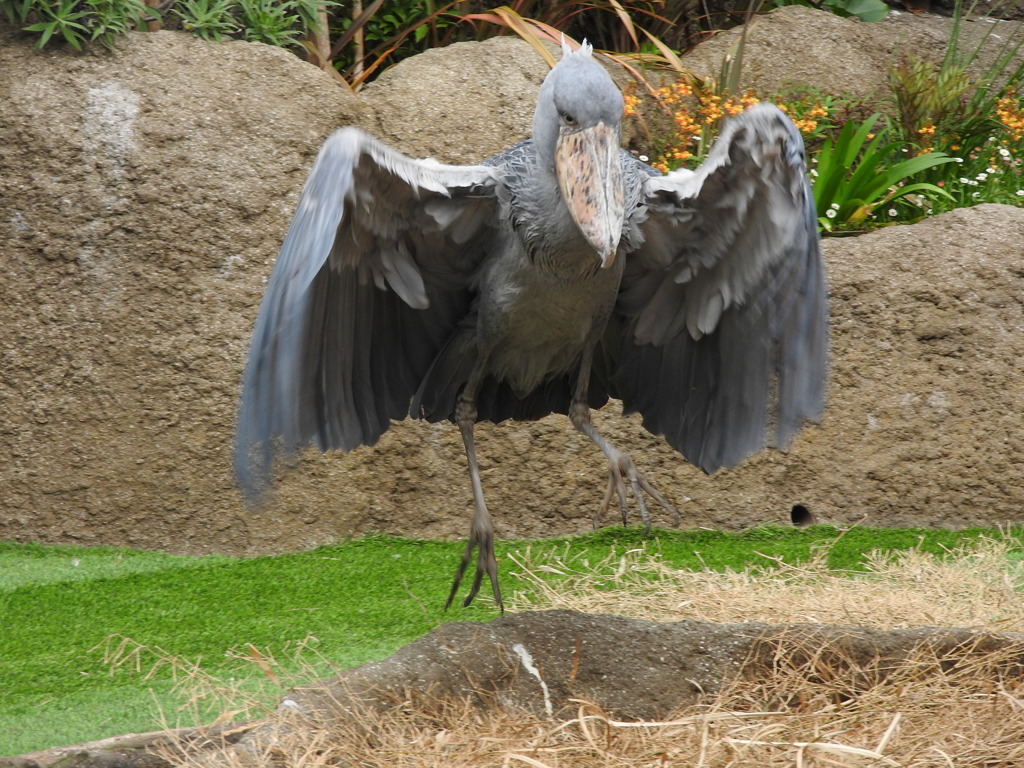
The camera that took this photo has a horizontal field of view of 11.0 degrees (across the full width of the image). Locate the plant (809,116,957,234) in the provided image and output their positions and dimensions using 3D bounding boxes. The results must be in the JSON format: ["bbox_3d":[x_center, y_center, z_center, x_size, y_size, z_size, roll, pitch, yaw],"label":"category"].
[{"bbox_3d":[0.737,-0.427,10.800,0.330,0.230,0.300,0,8,0],"label":"plant"}]

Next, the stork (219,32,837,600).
[{"bbox_3d":[0.037,-0.110,10.000,1.110,1.030,0.650,-1,8,-6],"label":"stork"}]

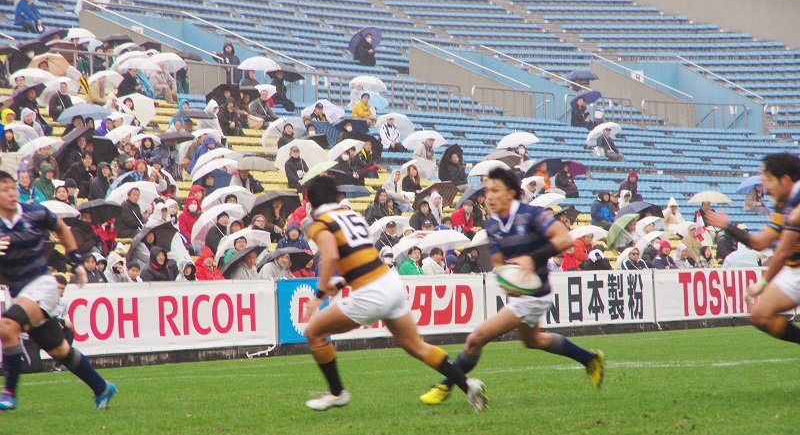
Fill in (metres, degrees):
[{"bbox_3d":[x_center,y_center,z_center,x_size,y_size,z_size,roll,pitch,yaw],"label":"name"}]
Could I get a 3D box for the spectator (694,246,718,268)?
[{"bbox_3d":[5.892,1.173,85.031,0.560,1.250,0.780,-1,-1,-36],"label":"spectator"}]

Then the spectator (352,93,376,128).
[{"bbox_3d":[-0.795,-2.547,113.900,0.800,1.200,0.520,-1,-1,32],"label":"spectator"}]

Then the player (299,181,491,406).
[{"bbox_3d":[-0.037,0.509,30.000,1.250,1.570,0.680,-1,0,32],"label":"player"}]

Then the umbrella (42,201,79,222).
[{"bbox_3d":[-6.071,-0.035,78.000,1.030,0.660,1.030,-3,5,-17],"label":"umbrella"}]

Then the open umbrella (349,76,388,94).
[{"bbox_3d":[-0.831,-3.194,112.993,0.980,0.780,0.980,-2,-1,0],"label":"open umbrella"}]

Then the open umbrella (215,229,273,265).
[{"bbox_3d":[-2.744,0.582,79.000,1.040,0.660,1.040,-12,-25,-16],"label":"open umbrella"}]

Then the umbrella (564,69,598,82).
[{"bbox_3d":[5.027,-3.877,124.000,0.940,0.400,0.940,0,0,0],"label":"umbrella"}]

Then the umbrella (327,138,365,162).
[{"bbox_3d":[-1.039,-1.329,93.877,0.980,0.780,0.980,-32,-19,14],"label":"umbrella"}]

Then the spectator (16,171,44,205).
[{"bbox_3d":[-5.447,-0.206,66.000,0.560,1.150,0.700,0,0,-37],"label":"spectator"}]

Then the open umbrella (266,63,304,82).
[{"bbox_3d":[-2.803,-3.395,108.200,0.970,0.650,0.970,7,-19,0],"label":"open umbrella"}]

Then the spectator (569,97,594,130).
[{"bbox_3d":[5.598,-2.993,135.954,0.780,1.250,0.560,-2,-1,34],"label":"spectator"}]

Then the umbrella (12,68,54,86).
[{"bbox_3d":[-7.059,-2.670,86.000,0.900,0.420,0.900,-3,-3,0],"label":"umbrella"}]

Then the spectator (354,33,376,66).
[{"bbox_3d":[-0.914,-5.035,136.909,0.750,1.200,0.580,-3,-1,42],"label":"spectator"}]

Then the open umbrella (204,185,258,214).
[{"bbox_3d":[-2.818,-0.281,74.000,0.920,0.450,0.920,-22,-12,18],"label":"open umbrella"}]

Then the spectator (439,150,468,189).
[{"bbox_3d":[1.268,-0.790,95.883,0.550,1.250,0.750,-1,-1,-42],"label":"spectator"}]

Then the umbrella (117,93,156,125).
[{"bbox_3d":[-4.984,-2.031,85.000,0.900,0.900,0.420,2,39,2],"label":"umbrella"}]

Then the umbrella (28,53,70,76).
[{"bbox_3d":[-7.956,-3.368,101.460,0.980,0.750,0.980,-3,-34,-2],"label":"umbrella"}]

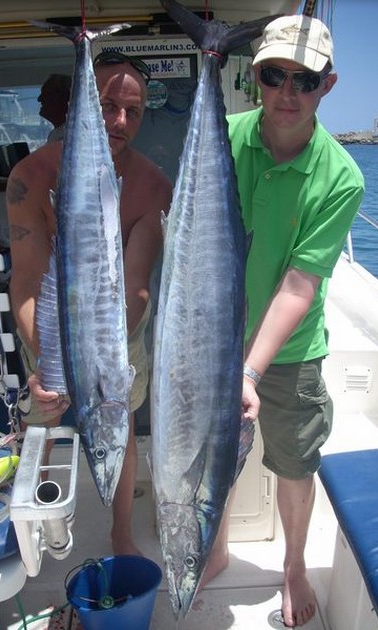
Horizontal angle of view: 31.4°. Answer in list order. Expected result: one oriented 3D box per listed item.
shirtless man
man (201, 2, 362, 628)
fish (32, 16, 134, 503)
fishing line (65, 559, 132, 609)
[{"bbox_3d":[-0.300,0.076,2.120,0.510,1.670,0.500,-1,15,-5],"label":"shirtless man"},{"bbox_3d":[0.195,0.128,1.865,0.500,1.700,0.500,4,15,14],"label":"man"},{"bbox_3d":[-0.245,-0.062,1.742,0.230,1.270,0.130,-1,15,-6],"label":"fish"},{"bbox_3d":[-0.240,0.735,1.797,0.180,0.110,0.120,0,15,0],"label":"fishing line"}]

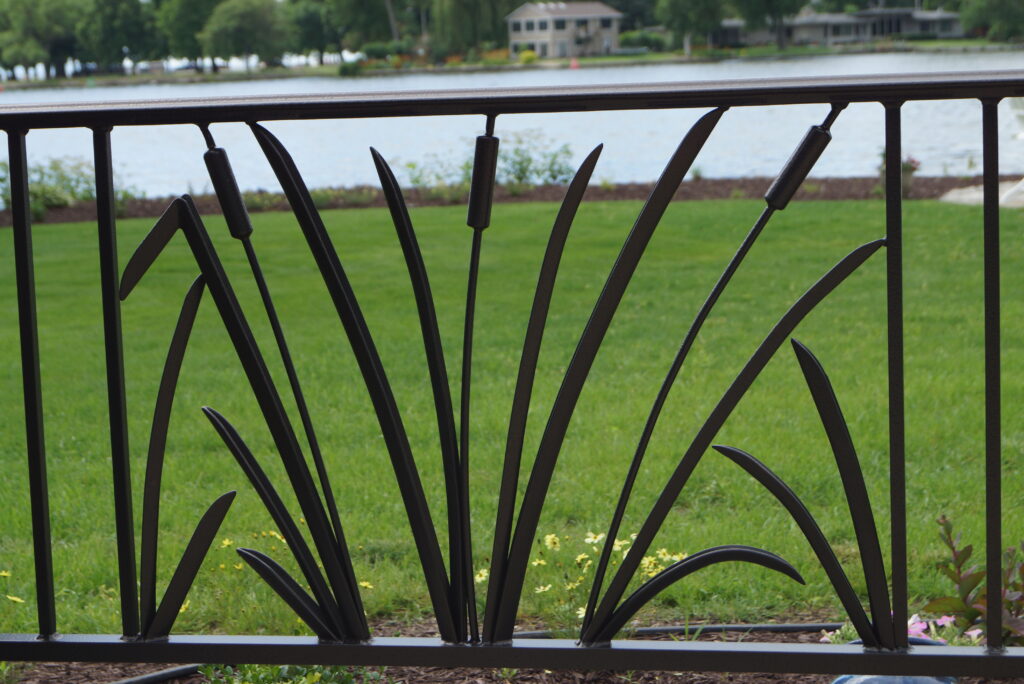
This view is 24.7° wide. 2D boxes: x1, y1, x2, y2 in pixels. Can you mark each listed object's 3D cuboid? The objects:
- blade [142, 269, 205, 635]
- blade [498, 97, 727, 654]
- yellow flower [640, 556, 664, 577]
[{"bbox_3d":[-0.460,0.157,3.172,0.121,0.495,0.024,-1,8,11],"label":"blade"},{"bbox_3d":[0.123,0.053,3.045,0.327,0.700,0.027,-1,8,11],"label":"blade"},{"bbox_3d":[0.228,0.365,3.780,0.038,0.034,0.033,-1,8,11],"label":"yellow flower"}]

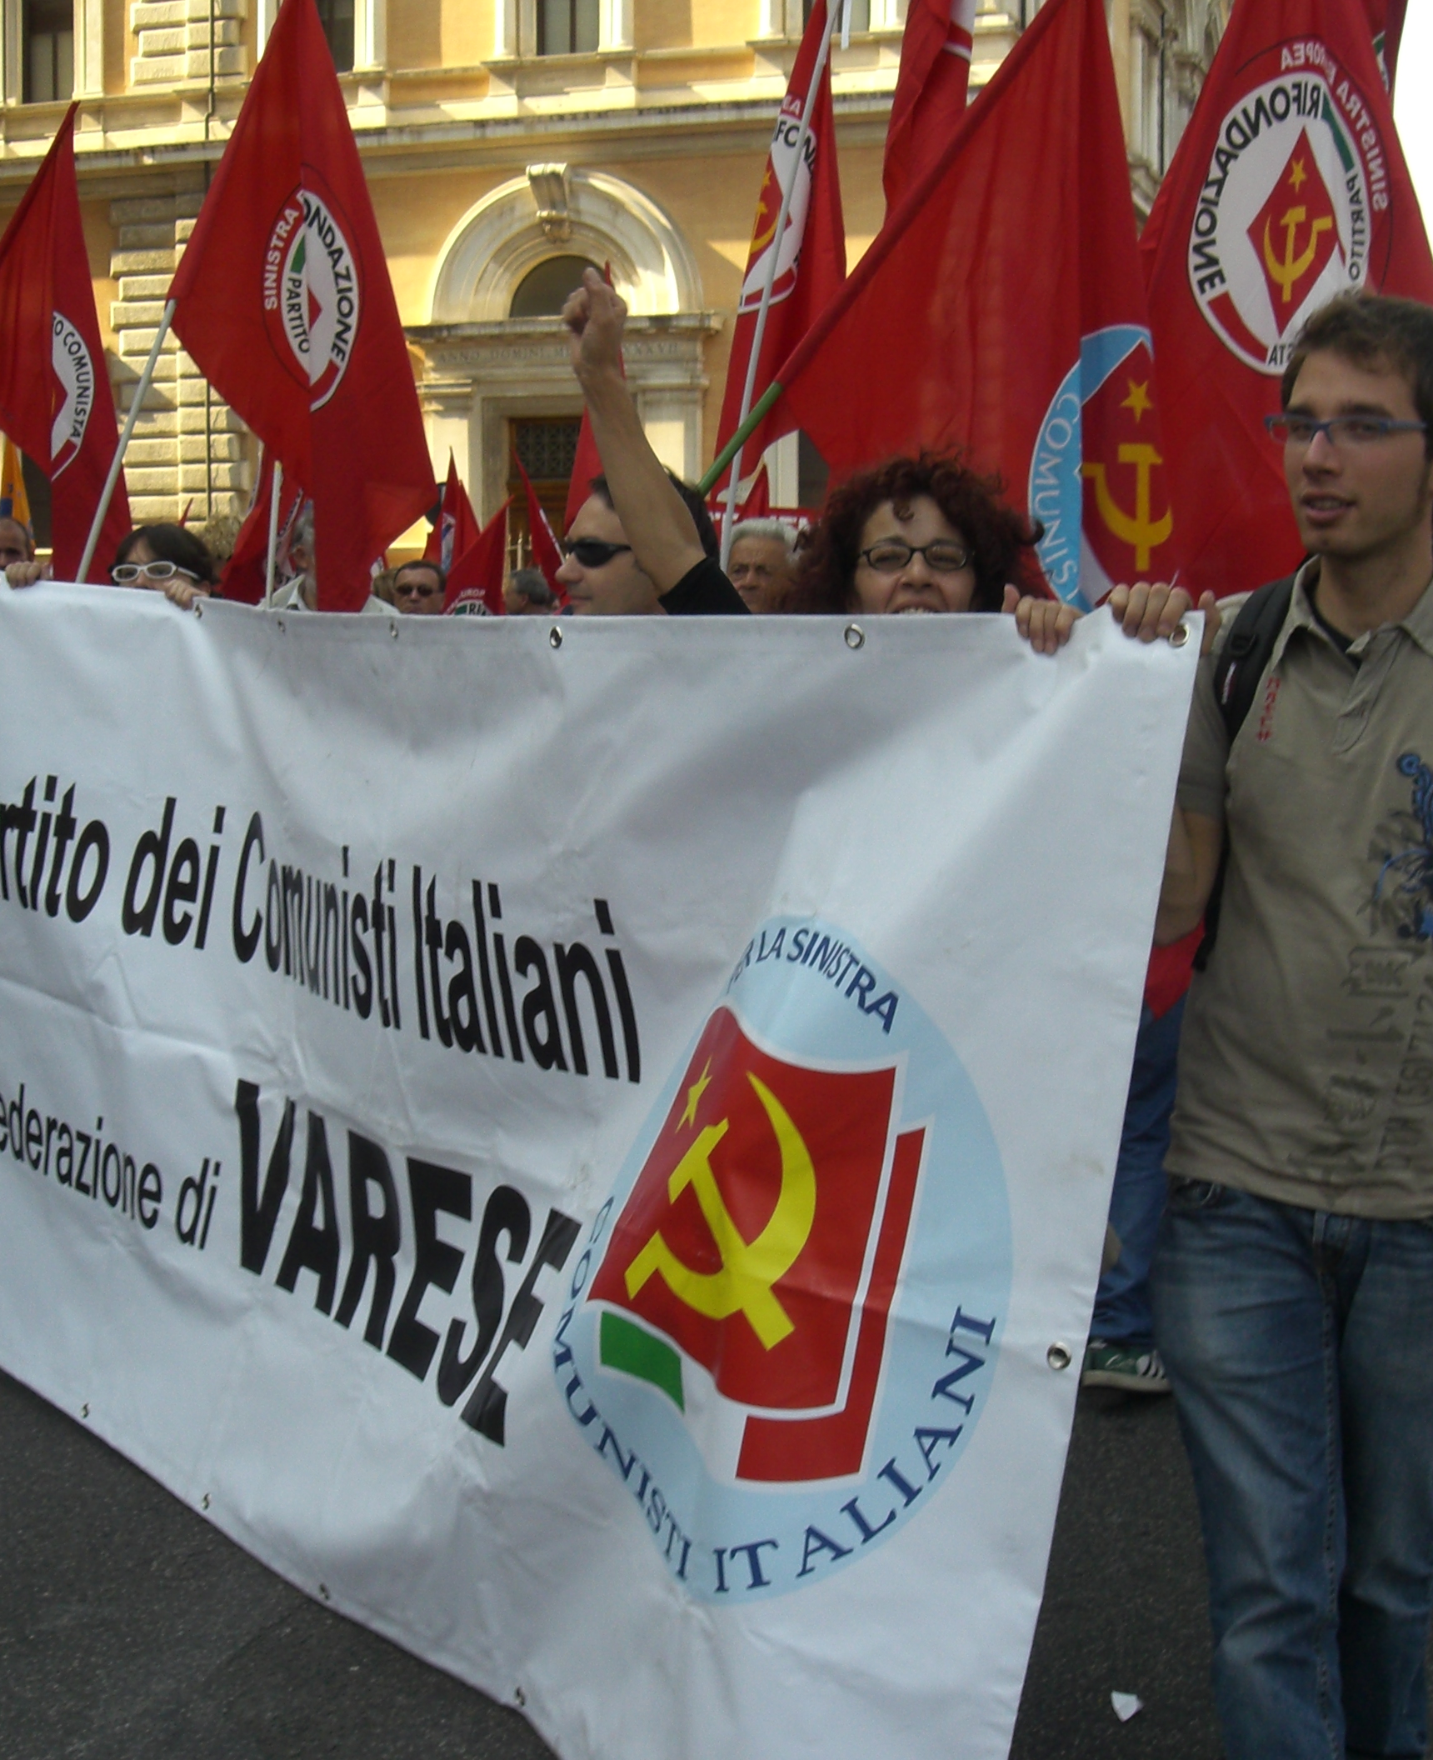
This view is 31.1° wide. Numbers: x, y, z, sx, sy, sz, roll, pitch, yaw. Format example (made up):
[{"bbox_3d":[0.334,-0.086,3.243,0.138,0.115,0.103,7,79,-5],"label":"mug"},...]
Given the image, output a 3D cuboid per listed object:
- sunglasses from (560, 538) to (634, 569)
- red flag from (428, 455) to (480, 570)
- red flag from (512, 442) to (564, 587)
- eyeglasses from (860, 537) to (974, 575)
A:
[{"bbox_3d":[-0.112,-0.422,3.320,0.150,0.045,0.145,-2,6,-23],"label":"sunglasses"},{"bbox_3d":[-1.379,-1.869,13.500,0.320,0.820,0.250,1,6,6],"label":"red flag"},{"bbox_3d":[-0.927,-1.878,13.500,0.340,0.850,0.250,1,6,6],"label":"red flag"},{"bbox_3d":[0.243,-0.391,3.130,0.138,0.042,0.140,0,6,5],"label":"eyeglasses"}]

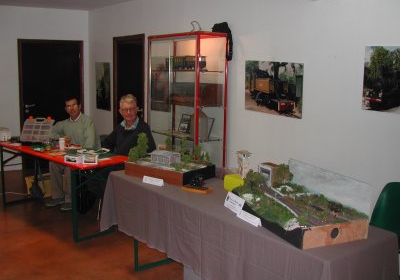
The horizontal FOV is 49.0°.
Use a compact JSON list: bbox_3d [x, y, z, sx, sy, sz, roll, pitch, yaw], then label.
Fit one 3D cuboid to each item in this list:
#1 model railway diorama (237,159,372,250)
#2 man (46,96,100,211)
[{"bbox_3d":[0.573,0.350,2.649,0.435,0.305,0.759,-3,10,-23],"label":"model railway diorama"},{"bbox_3d":[-1.544,0.144,5.354,0.530,1.310,0.670,5,10,22],"label":"man"}]

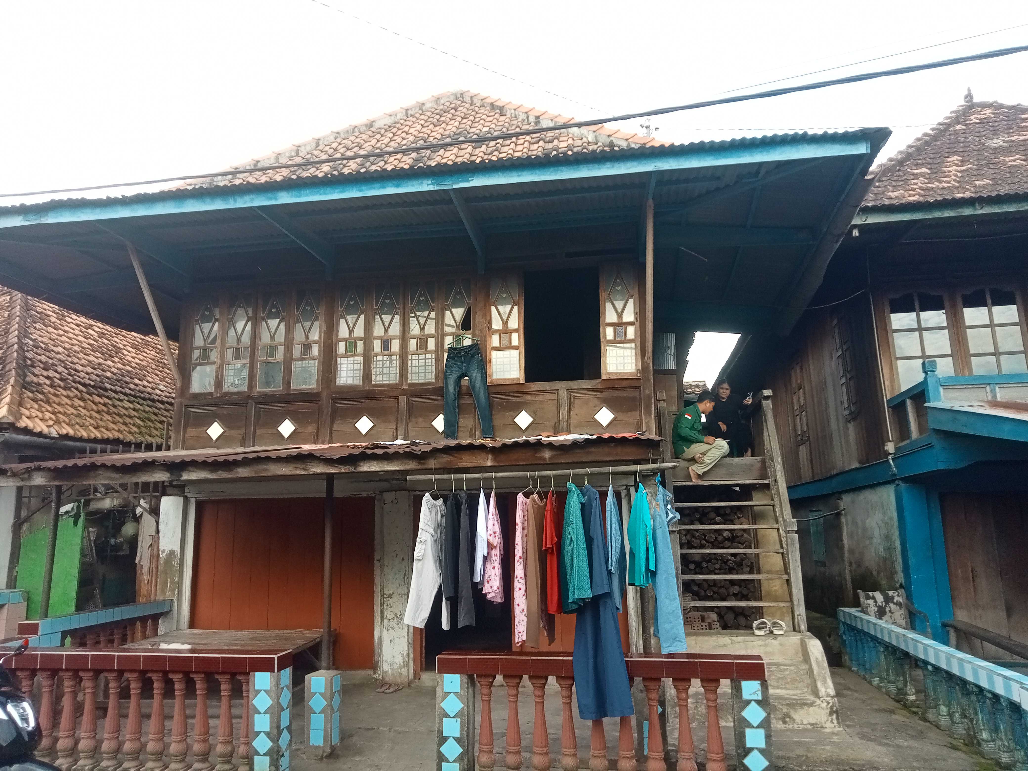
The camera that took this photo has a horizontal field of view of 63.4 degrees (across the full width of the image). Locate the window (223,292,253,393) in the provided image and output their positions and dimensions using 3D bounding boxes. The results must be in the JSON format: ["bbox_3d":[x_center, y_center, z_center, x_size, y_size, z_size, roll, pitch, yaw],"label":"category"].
[{"bbox_3d":[-3.188,-0.491,9.595,0.360,1.170,0.060,-2,-9,11],"label":"window"}]

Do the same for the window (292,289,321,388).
[{"bbox_3d":[-2.355,-0.528,9.432,0.360,1.160,0.060,-2,-9,11],"label":"window"}]

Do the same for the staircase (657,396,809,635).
[{"bbox_3d":[2.109,1.136,8.270,1.200,2.400,1.450,-3,-11,10],"label":"staircase"}]

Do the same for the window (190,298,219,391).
[{"bbox_3d":[-3.849,-0.494,10.337,0.375,1.230,0.060,-3,-11,10],"label":"window"}]

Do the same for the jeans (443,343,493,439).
[{"bbox_3d":[-0.522,0.069,9.483,0.570,1.060,0.140,-3,-11,10],"label":"jeans"}]

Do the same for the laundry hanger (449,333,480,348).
[{"bbox_3d":[-0.531,-0.501,8.937,0.370,0.180,0.030,-2,-9,11],"label":"laundry hanger"}]

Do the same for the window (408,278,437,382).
[{"bbox_3d":[-1.089,-0.628,9.846,0.385,1.270,0.060,-3,-11,10],"label":"window"}]

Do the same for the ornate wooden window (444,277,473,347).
[{"bbox_3d":[-0.651,-0.646,9.768,0.385,1.270,0.060,-3,-11,10],"label":"ornate wooden window"}]

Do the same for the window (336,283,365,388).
[{"bbox_3d":[-1.966,-0.599,10.005,0.385,1.270,0.060,-3,-11,10],"label":"window"}]

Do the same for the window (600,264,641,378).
[{"bbox_3d":[1.107,-0.679,8.684,0.395,1.200,0.050,-2,-9,11],"label":"window"}]

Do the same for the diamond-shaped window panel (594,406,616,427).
[{"bbox_3d":[0.945,0.326,8.654,0.230,0.230,0.030,-2,-9,11],"label":"diamond-shaped window panel"}]

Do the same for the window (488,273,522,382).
[{"bbox_3d":[-0.102,-0.670,9.629,0.420,1.320,0.060,-3,-11,10],"label":"window"}]

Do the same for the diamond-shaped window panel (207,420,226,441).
[{"bbox_3d":[-3.410,0.519,9.504,0.235,0.235,0.030,-2,-9,11],"label":"diamond-shaped window panel"}]

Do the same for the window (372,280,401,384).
[{"bbox_3d":[-1.411,-0.581,9.250,0.360,1.170,0.060,-2,-9,11],"label":"window"}]

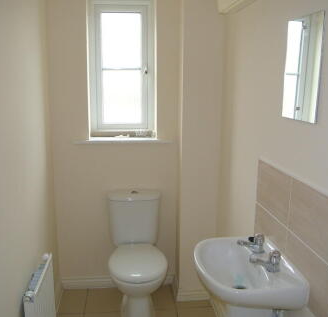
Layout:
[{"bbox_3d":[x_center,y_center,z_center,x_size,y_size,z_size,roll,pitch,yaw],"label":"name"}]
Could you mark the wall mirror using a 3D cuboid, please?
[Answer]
[{"bbox_3d":[0.527,-0.340,1.359,0.008,0.391,0.277,-1,12,-7],"label":"wall mirror"}]

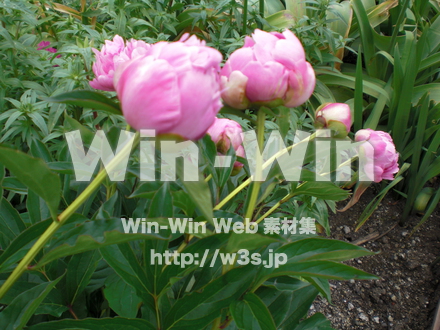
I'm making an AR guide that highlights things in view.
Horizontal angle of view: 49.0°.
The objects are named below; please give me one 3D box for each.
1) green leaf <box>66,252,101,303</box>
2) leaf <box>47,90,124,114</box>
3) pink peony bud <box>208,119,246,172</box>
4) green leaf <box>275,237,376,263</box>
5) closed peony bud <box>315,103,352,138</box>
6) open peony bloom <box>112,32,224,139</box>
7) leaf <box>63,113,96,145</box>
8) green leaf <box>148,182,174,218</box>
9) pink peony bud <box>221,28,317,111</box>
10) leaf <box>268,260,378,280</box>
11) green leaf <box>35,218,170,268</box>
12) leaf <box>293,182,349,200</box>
[{"bbox_3d":[-0.166,0.136,0.600,0.040,0.015,0.090,22,63,18],"label":"green leaf"},{"bbox_3d":[-0.152,-0.072,0.550,0.092,0.018,0.032,6,31,9],"label":"leaf"},{"bbox_3d":[0.006,-0.024,0.600,0.053,0.062,0.053,-12,15,0],"label":"pink peony bud"},{"bbox_3d":[0.114,0.091,0.520,0.109,0.014,0.034,1,28,0],"label":"green leaf"},{"bbox_3d":[0.139,-0.054,0.590,0.042,0.042,0.042,31,6,0],"label":"closed peony bud"},{"bbox_3d":[-0.044,-0.065,0.420,0.088,0.082,0.088,3,12,0],"label":"open peony bloom"},{"bbox_3d":[-0.186,-0.049,0.640,0.068,0.012,0.028,40,43,17],"label":"leaf"},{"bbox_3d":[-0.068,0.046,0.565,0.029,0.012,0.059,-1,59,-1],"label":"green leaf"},{"bbox_3d":[0.051,-0.102,0.510,0.097,0.080,0.095,0,34,0],"label":"pink peony bud"},{"bbox_3d":[0.109,0.111,0.510,0.116,0.013,0.031,2,28,0],"label":"leaf"},{"bbox_3d":[-0.103,0.070,0.435,0.118,0.018,0.038,-8,29,-15],"label":"green leaf"},{"bbox_3d":[0.139,0.035,0.660,0.078,0.016,0.035,-1,30,-6],"label":"leaf"}]

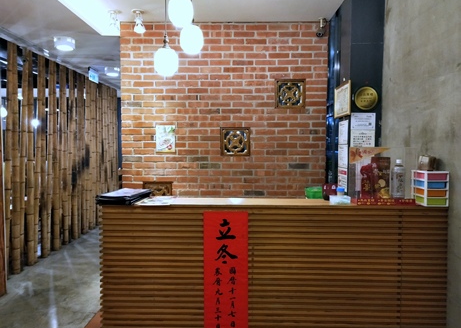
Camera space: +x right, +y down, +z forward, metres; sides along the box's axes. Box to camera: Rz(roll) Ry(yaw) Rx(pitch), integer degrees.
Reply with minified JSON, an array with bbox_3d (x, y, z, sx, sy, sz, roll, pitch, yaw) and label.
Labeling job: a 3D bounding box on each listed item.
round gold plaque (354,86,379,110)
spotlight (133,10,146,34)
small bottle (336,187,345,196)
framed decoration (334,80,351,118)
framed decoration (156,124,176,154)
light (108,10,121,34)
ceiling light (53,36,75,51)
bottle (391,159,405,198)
[{"bbox_3d":[1.149,-0.549,2.804,0.197,0.197,0.020,0,3,1],"label":"round gold plaque"},{"bbox_3d":[-0.871,-1.350,3.189,0.115,0.211,0.120,0,3,1],"label":"spotlight"},{"bbox_3d":[0.721,0.196,2.170,0.050,0.091,0.050,0,3,1],"label":"small bottle"},{"bbox_3d":[0.997,-0.562,2.963,0.025,0.284,0.393,0,3,1],"label":"framed decoration"},{"bbox_3d":[-0.678,-0.260,3.508,0.203,0.286,0.022,0,3,1],"label":"framed decoration"},{"bbox_3d":[-1.107,-1.354,3.193,0.115,0.203,0.120,0,3,1],"label":"light"},{"bbox_3d":[-1.787,-1.295,3.594,0.207,0.089,0.207,0,3,1],"label":"ceiling light"},{"bbox_3d":[1.114,0.105,2.207,0.075,0.269,0.075,0,3,1],"label":"bottle"}]

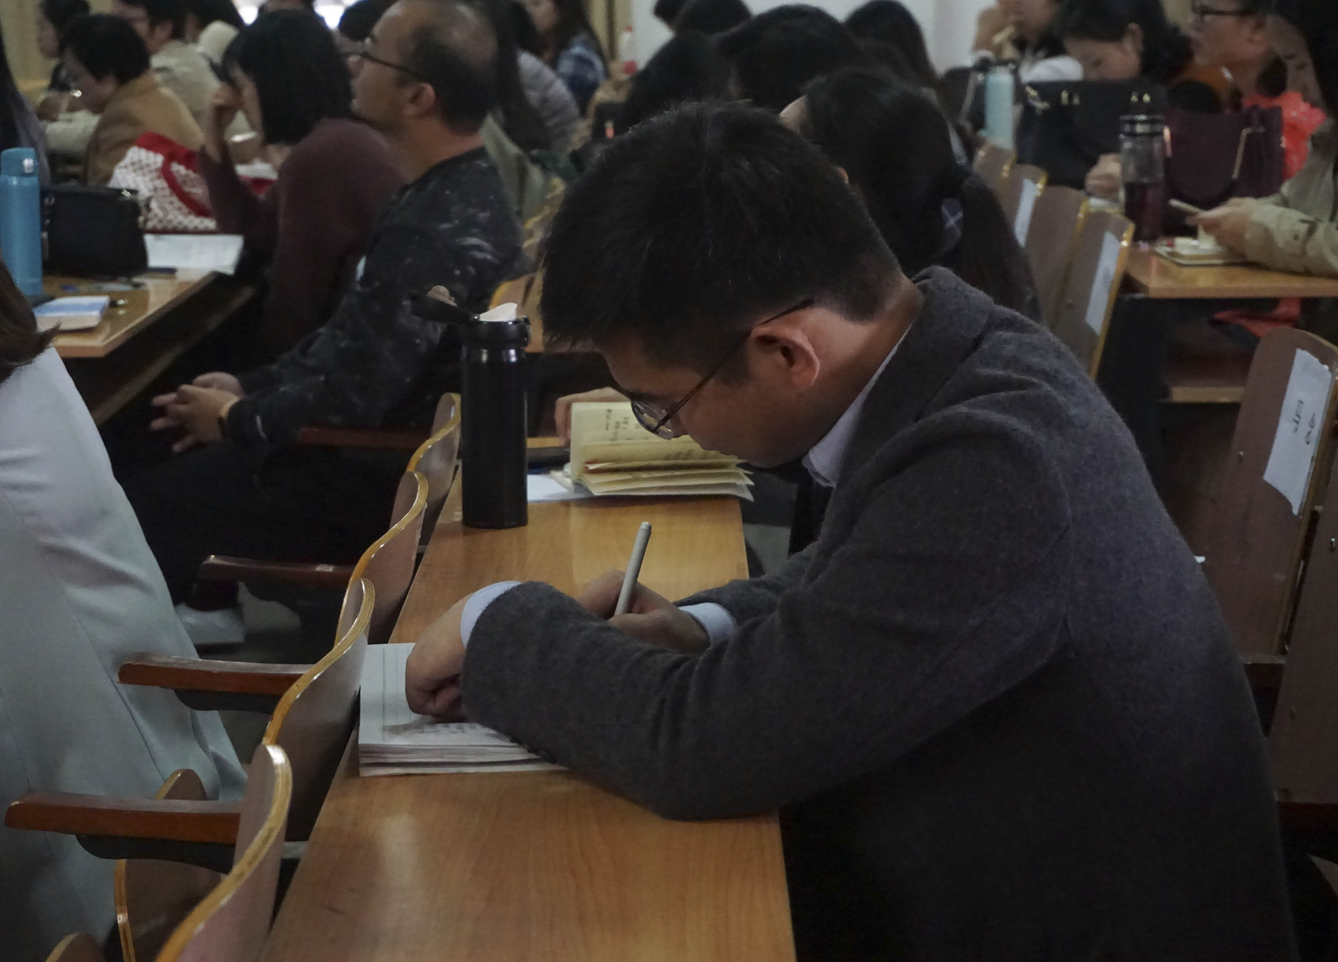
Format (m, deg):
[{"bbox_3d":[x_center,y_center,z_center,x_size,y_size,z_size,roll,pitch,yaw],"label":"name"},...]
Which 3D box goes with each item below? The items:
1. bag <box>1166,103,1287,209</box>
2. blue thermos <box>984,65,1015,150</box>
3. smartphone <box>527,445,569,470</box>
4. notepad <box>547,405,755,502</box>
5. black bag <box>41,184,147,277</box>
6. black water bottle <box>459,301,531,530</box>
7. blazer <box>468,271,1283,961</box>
[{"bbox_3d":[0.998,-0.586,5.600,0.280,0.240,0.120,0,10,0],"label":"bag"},{"bbox_3d":[0.788,-0.859,7.129,0.067,0.236,0.067,0,10,0],"label":"blue thermos"},{"bbox_3d":[-0.148,-0.029,3.611,0.150,0.010,0.073,0,10,0],"label":"smartphone"},{"bbox_3d":[-0.019,-0.035,3.428,0.220,0.090,0.190,0,10,0],"label":"notepad"},{"bbox_3d":[-1.093,-0.477,5.736,0.195,0.165,0.090,0,10,0],"label":"black bag"},{"bbox_3d":[-0.187,-0.071,3.220,0.074,0.236,0.074,0,10,0],"label":"black water bottle"},{"bbox_3d":[0.163,0.138,2.392,0.640,0.610,0.540,0,10,0],"label":"blazer"}]

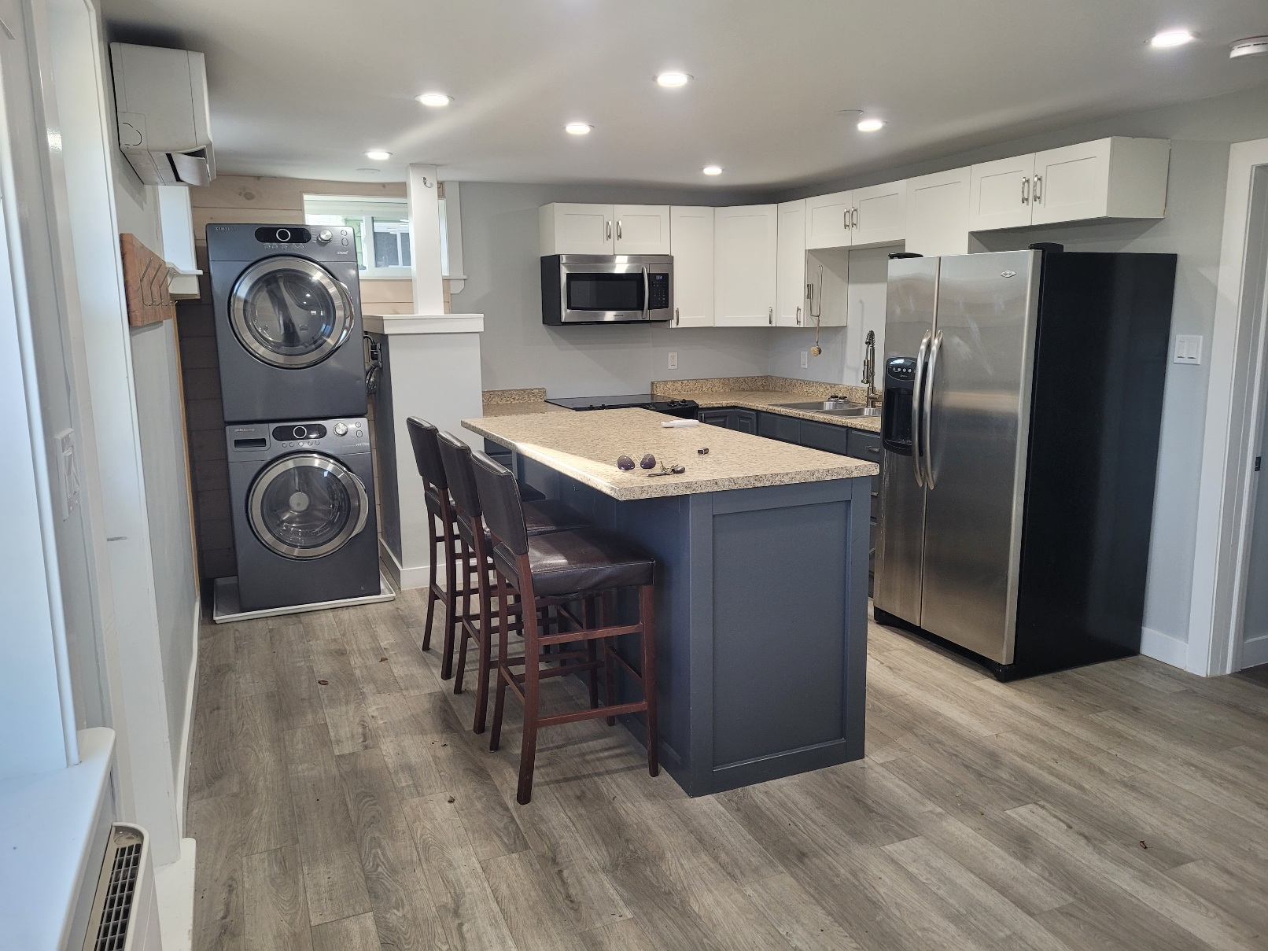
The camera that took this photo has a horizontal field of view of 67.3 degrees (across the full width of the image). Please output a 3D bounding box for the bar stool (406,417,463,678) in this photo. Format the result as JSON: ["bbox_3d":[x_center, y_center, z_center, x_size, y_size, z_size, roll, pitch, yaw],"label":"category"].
[{"bbox_3d":[-0.666,0.281,4.113,0.480,1.043,0.437,-6,11,-26],"label":"bar stool"}]

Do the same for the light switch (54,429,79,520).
[{"bbox_3d":[-0.828,-0.003,1.390,0.014,0.116,0.114,-5,11,-23],"label":"light switch"}]

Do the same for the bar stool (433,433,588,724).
[{"bbox_3d":[-0.441,0.368,3.609,0.480,1.043,0.437,-5,11,-24],"label":"bar stool"}]

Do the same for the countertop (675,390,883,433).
[{"bbox_3d":[0.999,-0.384,5.717,0.925,0.040,2.310,-5,11,-22],"label":"countertop"}]

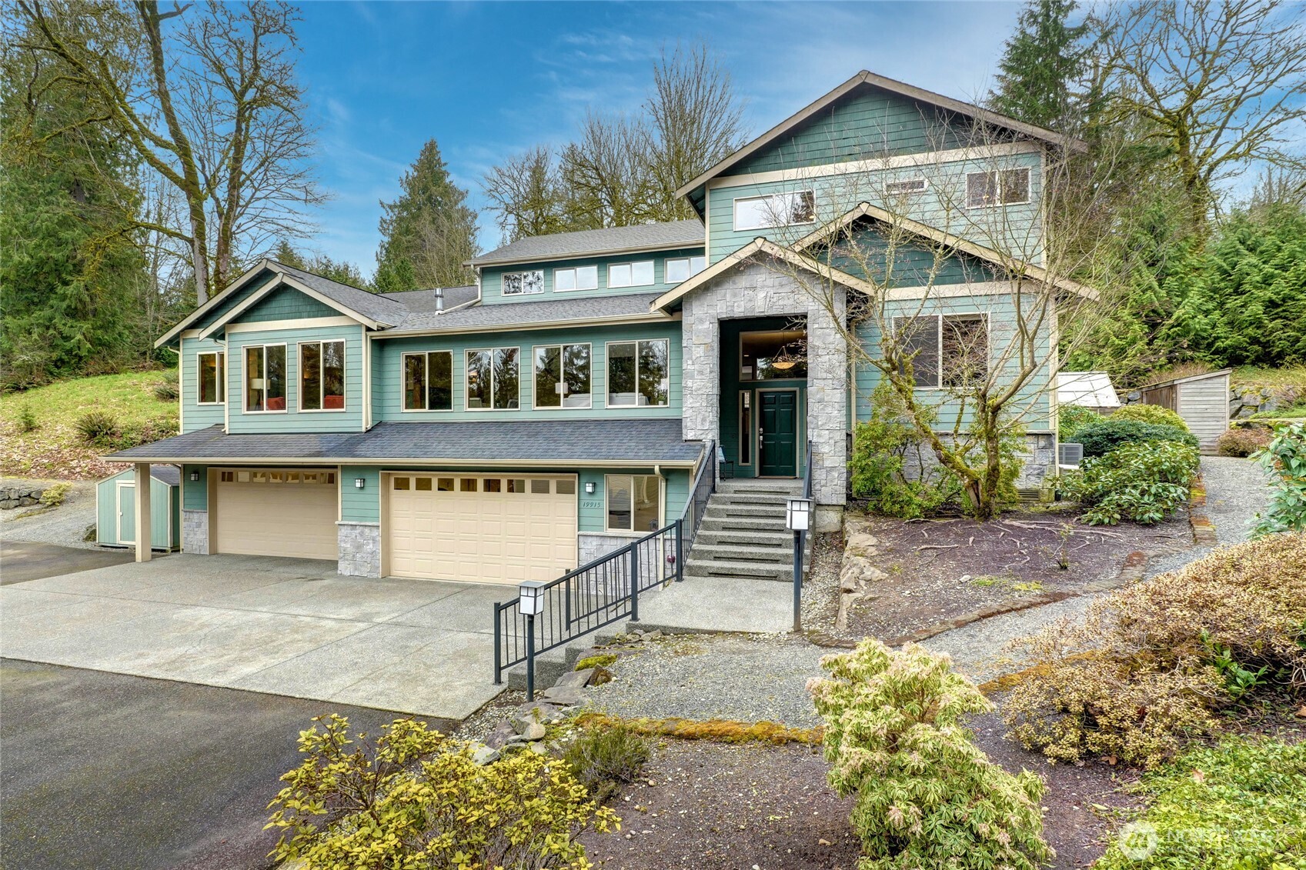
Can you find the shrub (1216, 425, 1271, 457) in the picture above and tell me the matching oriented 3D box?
[{"bbox_3d":[16.500,0.170,17.200,1.300,0.880,1.200,0,0,16],"label":"shrub"}]

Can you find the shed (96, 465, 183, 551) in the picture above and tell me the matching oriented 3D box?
[{"bbox_3d":[-14.700,2.100,19.000,3.000,2.440,2.600,0,0,16],"label":"shed"}]

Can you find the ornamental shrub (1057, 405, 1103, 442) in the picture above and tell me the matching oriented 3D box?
[{"bbox_3d":[11.550,0.000,17.000,1.650,1.600,1.550,0,0,16],"label":"ornamental shrub"}]

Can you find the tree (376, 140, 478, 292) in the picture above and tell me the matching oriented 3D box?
[{"bbox_3d":[-15.200,-9.700,42.000,7.600,20.500,7.600,0,0,-20],"label":"tree"}]

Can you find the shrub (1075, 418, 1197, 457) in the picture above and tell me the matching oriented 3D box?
[{"bbox_3d":[11.500,0.200,14.700,2.600,1.200,2.000,0,0,16],"label":"shrub"}]

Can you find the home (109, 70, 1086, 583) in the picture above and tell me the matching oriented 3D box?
[{"bbox_3d":[-1.500,-1.930,19.100,22.500,10.500,13.000,0,0,16],"label":"home"}]

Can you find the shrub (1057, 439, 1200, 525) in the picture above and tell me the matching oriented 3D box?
[{"bbox_3d":[7.750,0.620,10.000,2.100,1.300,1.800,0,0,16],"label":"shrub"}]

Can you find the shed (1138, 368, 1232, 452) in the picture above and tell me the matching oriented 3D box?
[{"bbox_3d":[16.440,-0.660,19.070,1.500,2.570,2.000,0,0,12],"label":"shed"}]

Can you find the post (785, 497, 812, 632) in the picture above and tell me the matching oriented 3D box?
[{"bbox_3d":[1.650,1.480,7.030,0.290,1.540,0.290,0,0,-3],"label":"post"}]

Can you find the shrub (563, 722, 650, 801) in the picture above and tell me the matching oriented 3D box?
[{"bbox_3d":[-0.330,2.290,4.500,0.620,0.430,0.580,0,0,0],"label":"shrub"}]

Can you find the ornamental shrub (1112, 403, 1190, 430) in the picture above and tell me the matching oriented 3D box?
[{"bbox_3d":[13.400,-0.080,16.600,1.850,1.500,1.750,0,0,16],"label":"ornamental shrub"}]

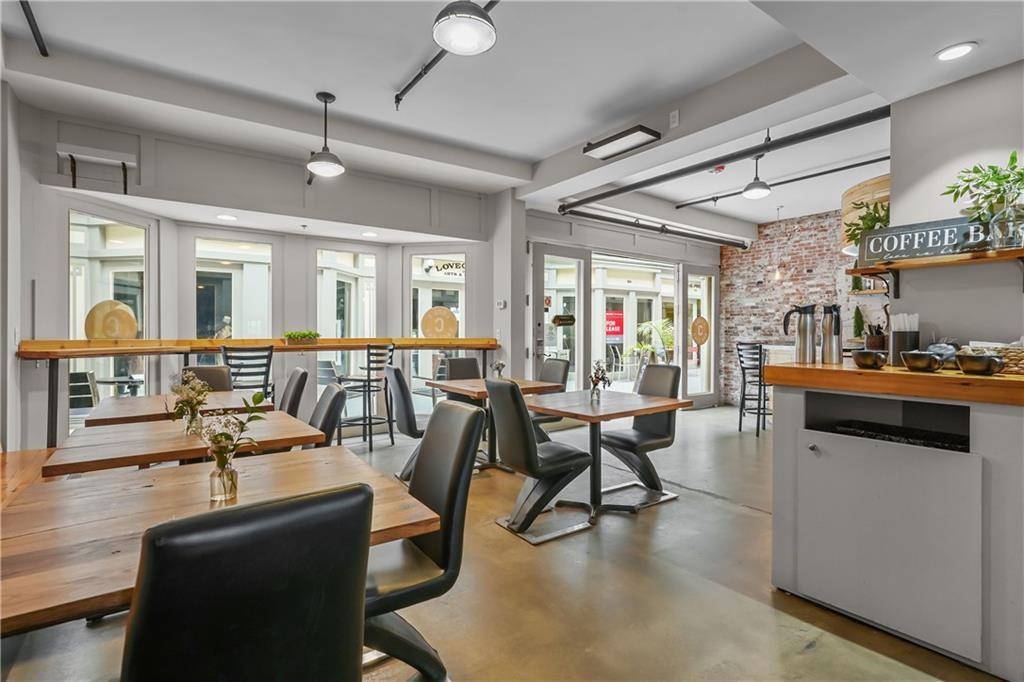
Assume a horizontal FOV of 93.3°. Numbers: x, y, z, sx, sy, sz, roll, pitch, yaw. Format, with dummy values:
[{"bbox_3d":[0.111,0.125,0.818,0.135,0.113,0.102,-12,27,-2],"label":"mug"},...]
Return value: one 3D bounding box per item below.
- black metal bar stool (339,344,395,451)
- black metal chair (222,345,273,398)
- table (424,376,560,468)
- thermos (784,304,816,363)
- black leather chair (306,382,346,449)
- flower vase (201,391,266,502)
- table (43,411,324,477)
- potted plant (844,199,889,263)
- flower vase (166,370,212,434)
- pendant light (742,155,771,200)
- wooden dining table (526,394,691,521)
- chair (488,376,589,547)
[{"bbox_3d":[-1.534,0.575,5.149,0.460,1.090,0.410,1,1,30],"label":"black metal bar stool"},{"bbox_3d":[-2.420,0.597,4.450,0.430,1.090,0.470,-1,1,-27],"label":"black metal chair"},{"bbox_3d":[-0.176,0.769,4.462,0.920,0.750,0.920,-1,1,-36],"label":"table"},{"bbox_3d":[1.455,-0.036,2.450,0.155,0.300,0.100,1,1,31],"label":"thermos"},{"bbox_3d":[-1.174,0.698,2.409,0.620,0.930,0.430,-1,1,-36],"label":"black leather chair"},{"bbox_3d":[-0.825,0.310,1.415,0.160,0.305,0.155,-1,1,-30],"label":"flower vase"},{"bbox_3d":[-1.455,0.790,2.237,0.910,0.750,0.850,-1,1,-36],"label":"table"},{"bbox_3d":[1.976,-0.595,2.650,0.320,0.360,0.330,-1,1,-36],"label":"potted plant"},{"bbox_3d":[-1.527,0.291,2.280,0.165,0.295,0.160,-1,1,-30],"label":"flower vase"},{"bbox_3d":[2.377,-1.608,4.686,0.255,0.370,0.255,0,1,0],"label":"pendant light"},{"bbox_3d":[0.600,0.790,3.395,0.950,0.750,0.870,-1,1,-36],"label":"wooden dining table"},{"bbox_3d":[0.135,0.689,2.989,0.620,0.930,0.430,-1,1,-36],"label":"chair"}]

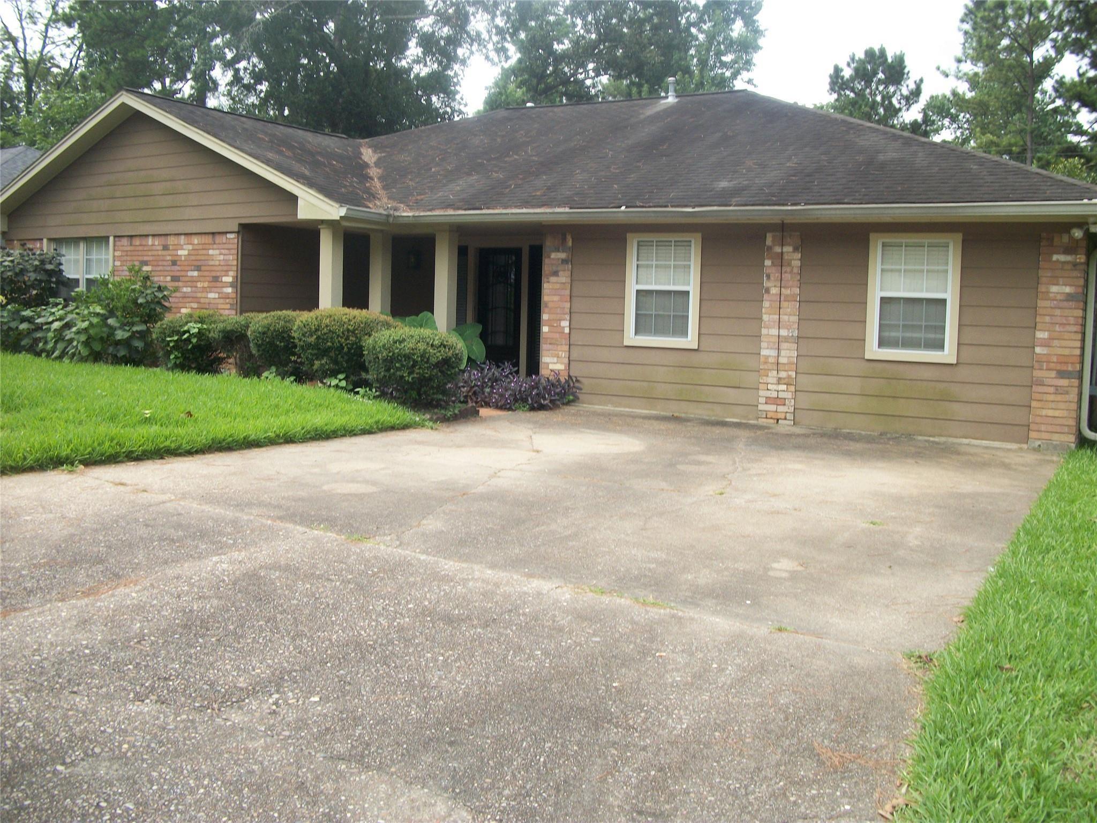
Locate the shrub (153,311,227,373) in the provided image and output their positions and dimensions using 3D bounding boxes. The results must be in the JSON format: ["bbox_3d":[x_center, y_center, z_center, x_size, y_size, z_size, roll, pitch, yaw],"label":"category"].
[{"bbox_3d":[-4.761,-0.892,13.461,0.950,0.860,0.930,5,7,28],"label":"shrub"}]

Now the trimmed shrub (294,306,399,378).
[{"bbox_3d":[-2.441,-0.783,12.211,1.220,0.940,1.120,2,6,0],"label":"trimmed shrub"}]

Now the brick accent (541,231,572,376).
[{"bbox_3d":[0.112,-1.167,12.835,0.410,2.130,0.140,5,7,28],"label":"brick accent"}]

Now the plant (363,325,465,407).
[{"bbox_3d":[-1.557,-0.512,11.698,1.150,0.940,1.100,2,6,0],"label":"plant"}]

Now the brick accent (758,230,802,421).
[{"bbox_3d":[2.635,-0.941,11.485,0.410,2.130,0.140,5,7,28],"label":"brick accent"}]

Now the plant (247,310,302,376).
[{"bbox_3d":[-3.386,-0.848,12.718,0.820,0.850,0.850,5,7,28],"label":"plant"}]

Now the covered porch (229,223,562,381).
[{"bbox_3d":[-1.649,-1.461,14.376,4.350,2.150,3.150,5,7,28],"label":"covered porch"}]

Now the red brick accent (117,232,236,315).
[{"bbox_3d":[-5.387,-1.638,14.728,2.520,1.850,0.140,5,7,28],"label":"red brick accent"}]

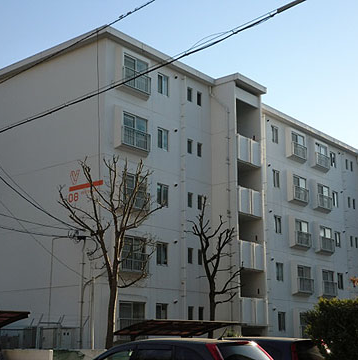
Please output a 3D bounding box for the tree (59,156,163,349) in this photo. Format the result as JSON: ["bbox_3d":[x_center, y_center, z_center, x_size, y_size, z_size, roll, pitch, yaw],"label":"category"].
[{"bbox_3d":[-1.993,2.674,18.921,3.067,6.988,2.914,2,-14,-6],"label":"tree"}]

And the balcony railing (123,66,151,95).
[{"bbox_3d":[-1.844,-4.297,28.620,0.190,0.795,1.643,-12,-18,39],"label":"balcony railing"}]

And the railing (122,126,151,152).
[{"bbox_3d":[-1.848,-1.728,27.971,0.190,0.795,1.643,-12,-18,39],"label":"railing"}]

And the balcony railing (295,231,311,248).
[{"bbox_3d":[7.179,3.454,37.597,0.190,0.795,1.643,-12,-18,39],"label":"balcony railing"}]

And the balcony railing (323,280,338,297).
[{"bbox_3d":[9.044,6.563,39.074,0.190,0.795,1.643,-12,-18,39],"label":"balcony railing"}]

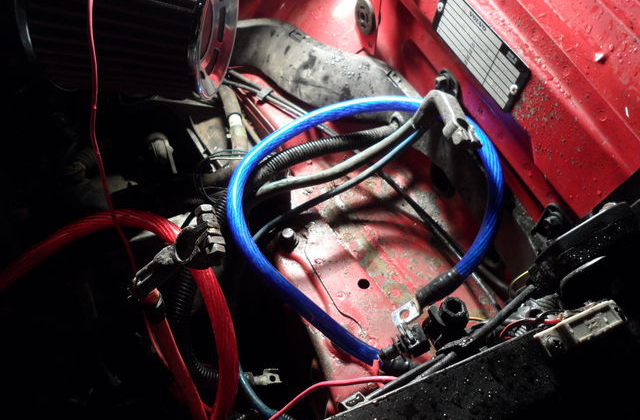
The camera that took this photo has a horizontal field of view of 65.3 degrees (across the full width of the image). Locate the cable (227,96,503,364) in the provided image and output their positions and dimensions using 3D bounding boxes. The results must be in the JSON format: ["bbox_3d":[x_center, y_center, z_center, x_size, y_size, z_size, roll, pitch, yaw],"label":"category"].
[{"bbox_3d":[0.051,-0.019,0.503,0.276,0.070,0.244,-40,74,-17],"label":"cable"}]

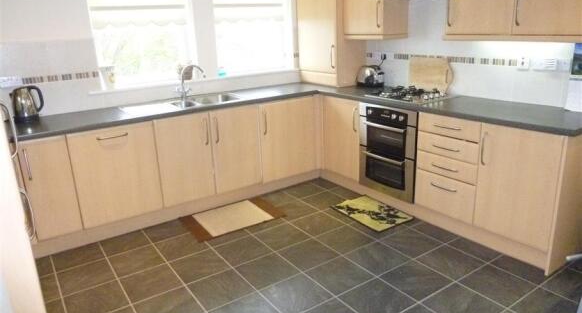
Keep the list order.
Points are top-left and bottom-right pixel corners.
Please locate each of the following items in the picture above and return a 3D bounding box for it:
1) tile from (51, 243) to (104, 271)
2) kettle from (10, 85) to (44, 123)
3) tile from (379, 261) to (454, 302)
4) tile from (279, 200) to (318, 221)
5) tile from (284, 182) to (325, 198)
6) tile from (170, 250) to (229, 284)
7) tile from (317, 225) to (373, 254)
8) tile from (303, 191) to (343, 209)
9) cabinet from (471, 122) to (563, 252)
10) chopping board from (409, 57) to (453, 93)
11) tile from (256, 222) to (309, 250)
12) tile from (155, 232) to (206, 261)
[{"bbox_3d":[-1.523,0.729,3.033,0.325,0.012,0.325,-13,20,-32],"label":"tile"},{"bbox_3d":[-1.935,-0.374,3.071,0.200,0.230,0.150,-13,20,-32],"label":"kettle"},{"bbox_3d":[0.755,0.750,2.554,0.325,0.010,0.325,-13,20,-32],"label":"tile"},{"bbox_3d":[0.024,0.467,3.602,0.325,0.010,0.325,-13,20,-32],"label":"tile"},{"bbox_3d":[0.131,0.335,4.025,0.326,0.010,0.322,-13,20,-32],"label":"tile"},{"bbox_3d":[-0.615,0.741,2.833,0.322,0.010,0.322,-13,20,-32],"label":"tile"},{"bbox_3d":[0.404,0.614,3.095,0.322,0.010,0.322,-13,20,-32],"label":"tile"},{"bbox_3d":[0.294,0.410,3.809,0.325,0.012,0.325,-13,20,-32],"label":"tile"},{"bbox_3d":[1.618,0.129,2.764,0.570,0.717,0.495,-13,20,-32],"label":"cabinet"},{"bbox_3d":[1.185,-0.686,3.581,0.018,0.302,0.454,-2,14,-35],"label":"chopping board"},{"bbox_3d":[-0.064,0.601,3.168,0.325,0.010,0.325,-13,20,-32],"label":"tile"},{"bbox_3d":[-0.789,0.658,3.086,0.325,0.010,0.325,-13,20,-32],"label":"tile"}]

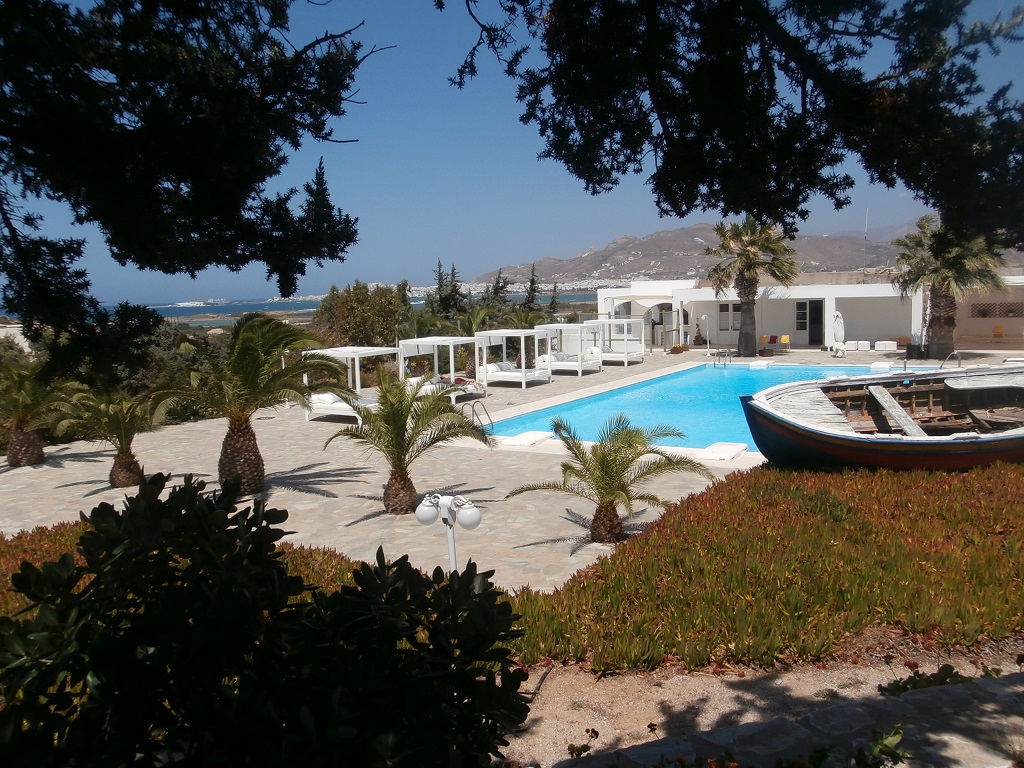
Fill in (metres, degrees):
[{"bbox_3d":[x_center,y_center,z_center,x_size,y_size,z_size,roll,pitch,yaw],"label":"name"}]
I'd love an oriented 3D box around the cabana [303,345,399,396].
[{"bbox_3d":[-4.483,0.030,25.132,2.065,1.986,1.803,2,7,33],"label":"cabana"}]

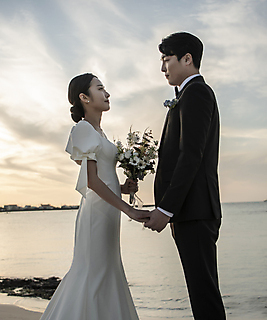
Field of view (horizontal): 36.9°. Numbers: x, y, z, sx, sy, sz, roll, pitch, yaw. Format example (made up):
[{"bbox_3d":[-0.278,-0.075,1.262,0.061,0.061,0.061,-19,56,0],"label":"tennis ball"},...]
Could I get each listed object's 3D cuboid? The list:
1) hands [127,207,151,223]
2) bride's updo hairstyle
[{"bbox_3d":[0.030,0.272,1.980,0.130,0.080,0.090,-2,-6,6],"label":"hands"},{"bbox_3d":[-0.265,-0.328,2.100,0.160,0.250,0.170,-3,-7,10],"label":"bride's updo hairstyle"}]

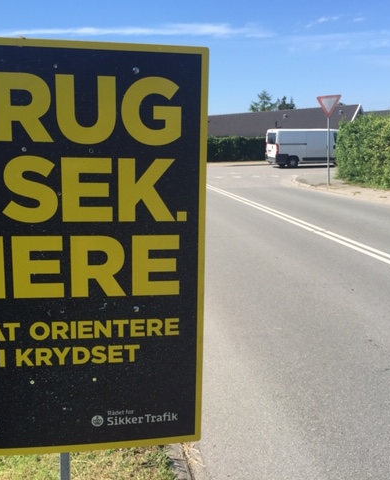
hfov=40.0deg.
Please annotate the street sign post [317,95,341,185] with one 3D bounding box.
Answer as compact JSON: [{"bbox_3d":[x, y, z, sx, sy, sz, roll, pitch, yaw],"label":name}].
[{"bbox_3d":[4.572,-3.363,18.227,0.812,2.991,0.090,-1,10,9],"label":"street sign post"}]

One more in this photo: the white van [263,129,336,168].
[{"bbox_3d":[7.245,-5.623,32.998,5.400,2.250,2.050,-4,10,-12],"label":"white van"}]

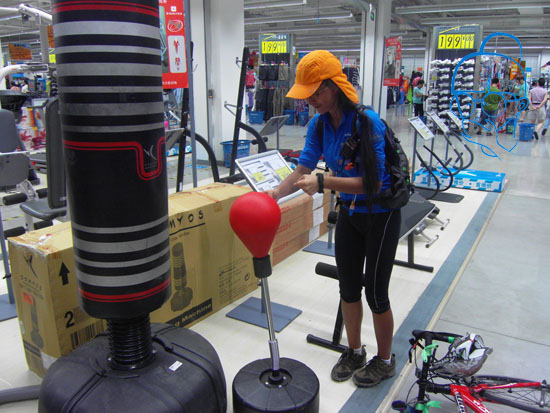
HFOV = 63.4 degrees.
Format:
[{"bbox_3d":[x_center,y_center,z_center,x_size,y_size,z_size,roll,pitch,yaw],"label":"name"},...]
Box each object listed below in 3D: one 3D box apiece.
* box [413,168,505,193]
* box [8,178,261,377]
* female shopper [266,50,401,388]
[{"bbox_3d":[2.798,-0.415,6.775,1.199,0.164,0.648,8,17,28],"label":"box"},{"bbox_3d":[-0.734,0.391,2.806,0.386,0.763,1.514,11,19,35],"label":"box"},{"bbox_3d":[0.350,0.116,2.149,0.580,1.630,0.540,-8,17,-26],"label":"female shopper"}]

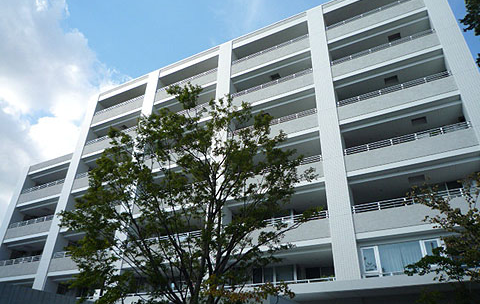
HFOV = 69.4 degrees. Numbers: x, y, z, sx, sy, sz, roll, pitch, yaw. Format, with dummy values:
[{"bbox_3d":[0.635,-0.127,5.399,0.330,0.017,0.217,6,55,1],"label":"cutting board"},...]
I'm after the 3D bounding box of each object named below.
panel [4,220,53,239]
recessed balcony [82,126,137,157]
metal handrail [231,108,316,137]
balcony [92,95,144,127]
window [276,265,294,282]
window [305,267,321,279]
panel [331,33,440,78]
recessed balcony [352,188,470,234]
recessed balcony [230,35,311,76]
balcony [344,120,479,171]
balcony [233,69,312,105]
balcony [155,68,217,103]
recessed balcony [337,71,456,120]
[{"bbox_3d":[-16.697,6.080,27.508,5.623,0.955,0.200,-14,-34,24],"label":"panel"},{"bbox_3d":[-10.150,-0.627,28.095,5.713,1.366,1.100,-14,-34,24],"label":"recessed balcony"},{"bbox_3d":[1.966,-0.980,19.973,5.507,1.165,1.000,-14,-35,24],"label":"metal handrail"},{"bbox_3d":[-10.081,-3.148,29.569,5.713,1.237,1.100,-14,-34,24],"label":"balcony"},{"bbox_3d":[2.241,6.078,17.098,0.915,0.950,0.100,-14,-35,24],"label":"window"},{"bbox_3d":[3.497,5.847,16.463,0.693,0.700,0.100,-14,-35,24],"label":"window"},{"bbox_3d":[7.586,-5.008,18.472,5.335,0.885,0.180,-14,-35,24],"label":"panel"},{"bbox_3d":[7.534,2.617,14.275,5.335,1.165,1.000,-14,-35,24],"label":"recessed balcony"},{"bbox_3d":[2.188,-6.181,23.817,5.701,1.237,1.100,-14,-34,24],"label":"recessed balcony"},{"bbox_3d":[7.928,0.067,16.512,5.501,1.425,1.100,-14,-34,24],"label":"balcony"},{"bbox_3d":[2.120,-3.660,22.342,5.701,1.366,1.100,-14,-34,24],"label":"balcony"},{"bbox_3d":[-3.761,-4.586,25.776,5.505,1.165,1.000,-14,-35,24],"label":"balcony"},{"bbox_3d":[8.016,-2.321,17.913,5.500,1.200,1.400,-14,-33,25],"label":"recessed balcony"}]

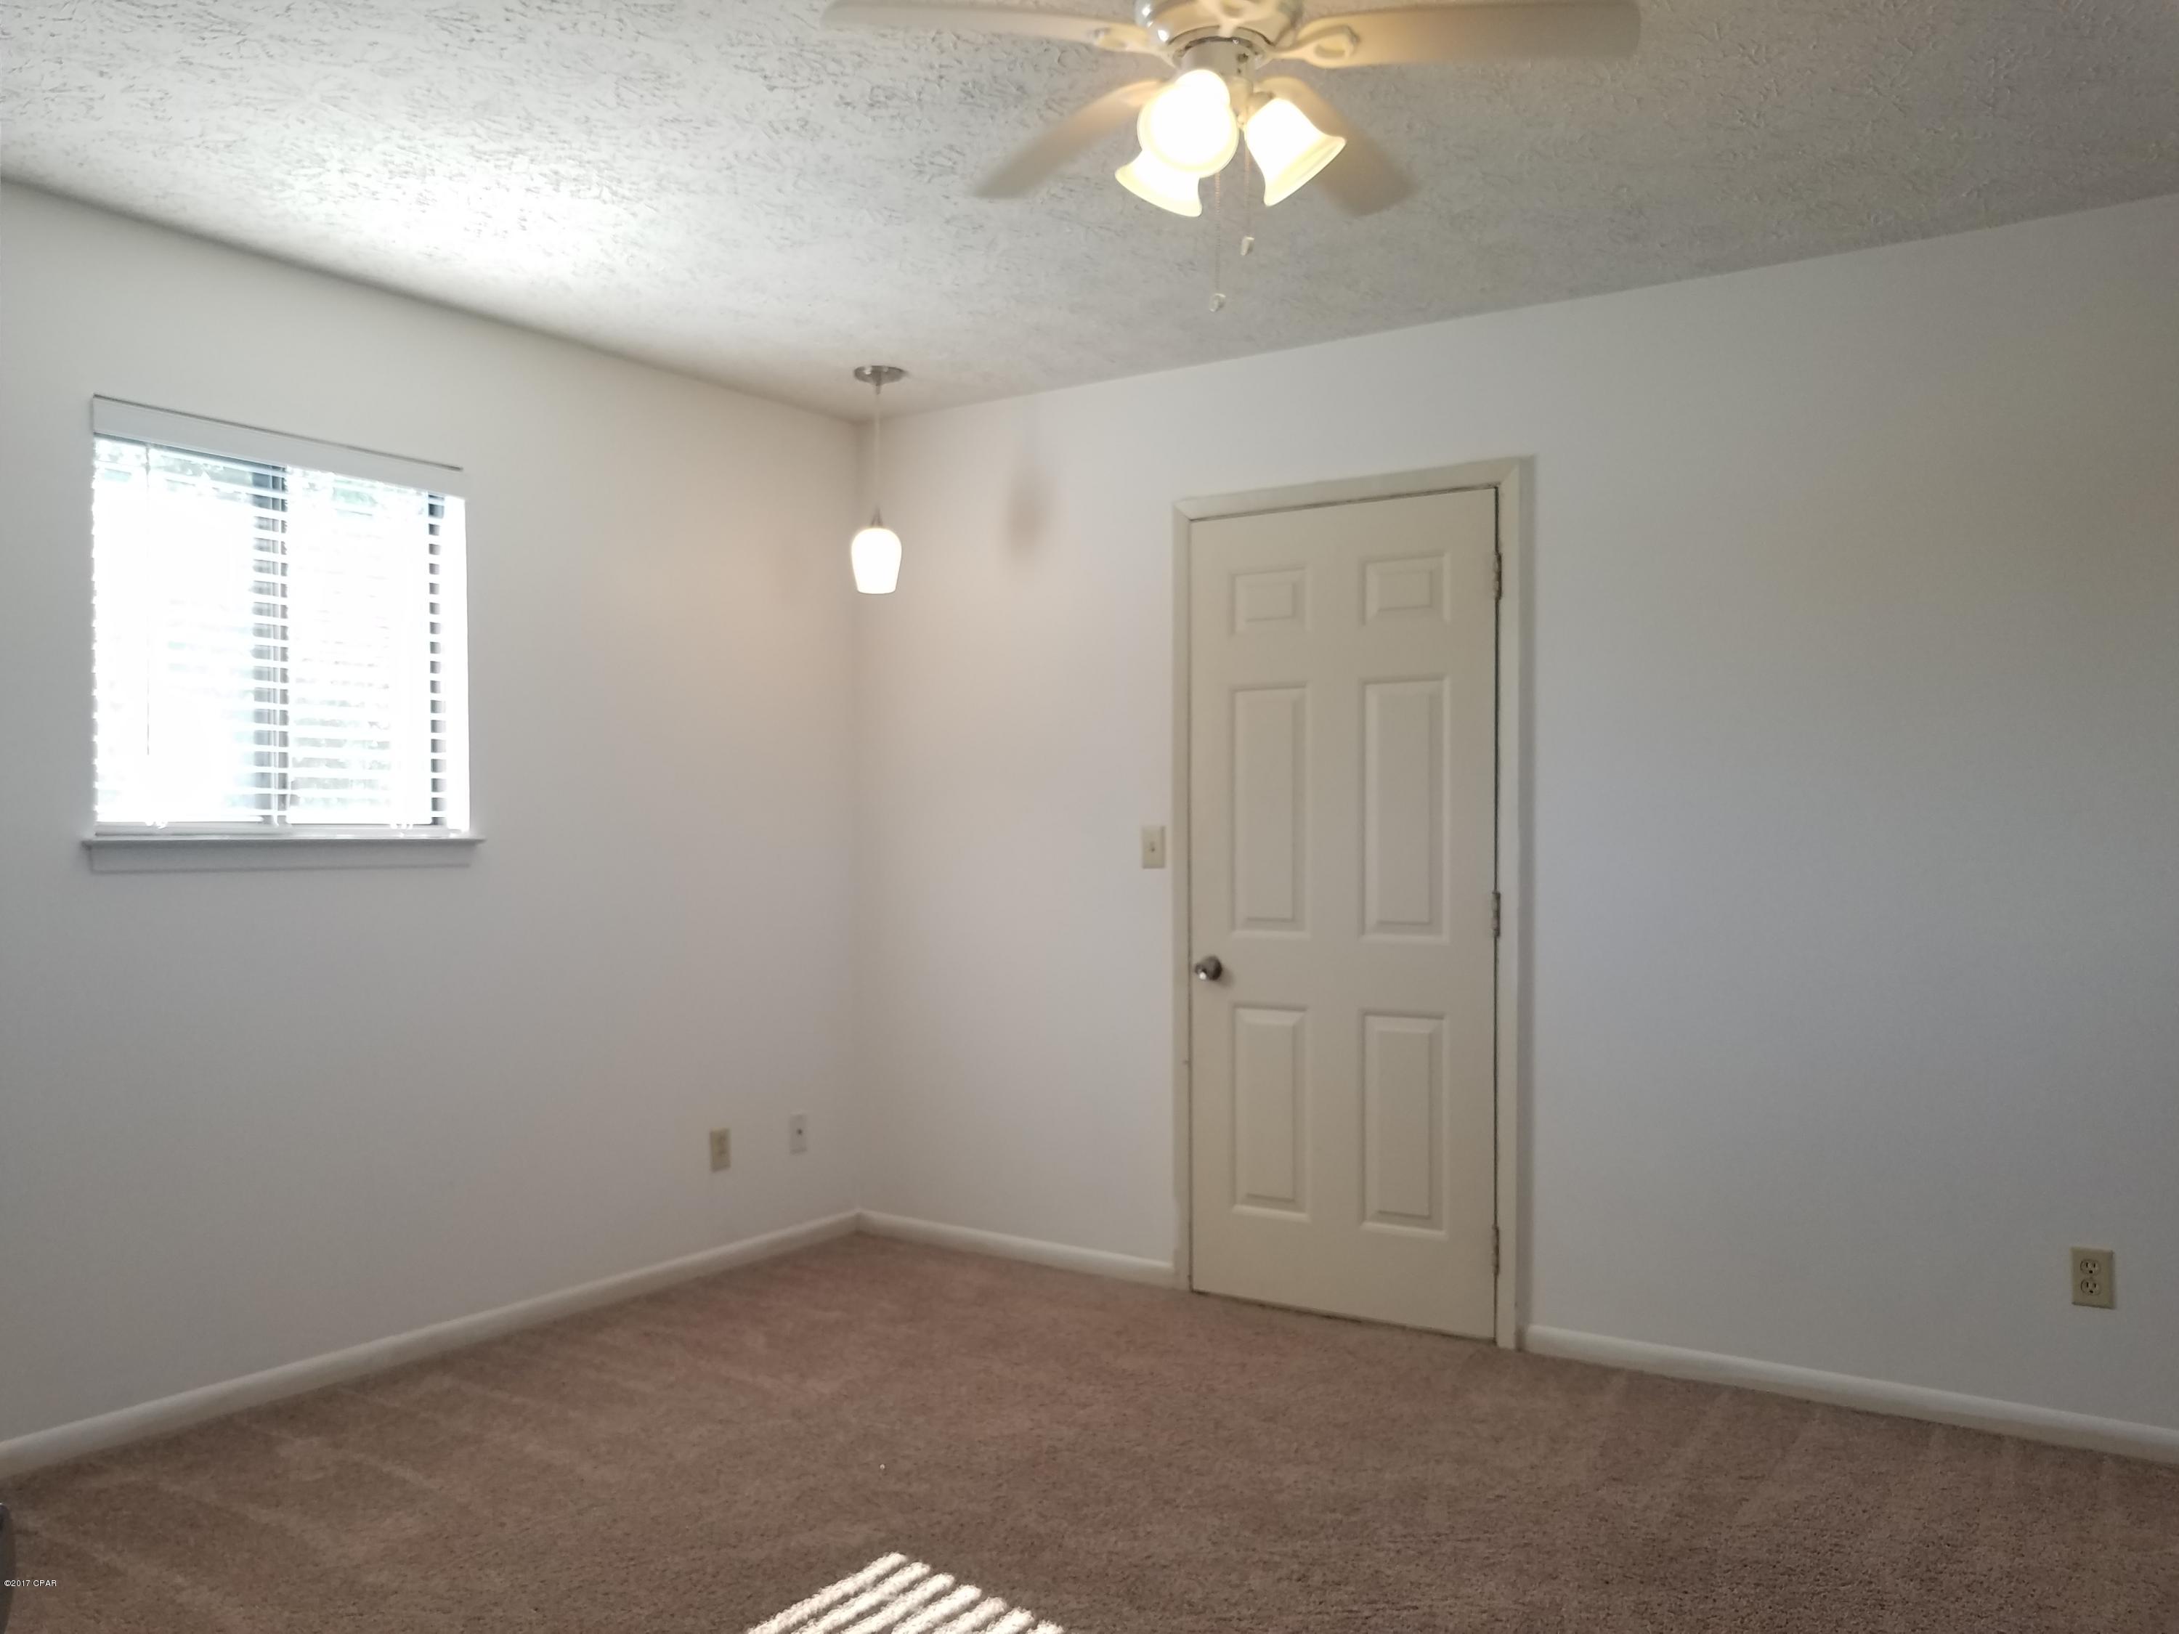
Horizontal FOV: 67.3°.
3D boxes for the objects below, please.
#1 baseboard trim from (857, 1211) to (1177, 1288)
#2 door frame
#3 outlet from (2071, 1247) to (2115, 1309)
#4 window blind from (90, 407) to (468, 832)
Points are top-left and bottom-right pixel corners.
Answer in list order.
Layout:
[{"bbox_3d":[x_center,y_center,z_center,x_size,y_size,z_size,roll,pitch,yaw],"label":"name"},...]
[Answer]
[{"bbox_3d":[-0.246,1.230,4.685,1.130,0.065,0.015,-1,-1,34],"label":"baseboard trim"},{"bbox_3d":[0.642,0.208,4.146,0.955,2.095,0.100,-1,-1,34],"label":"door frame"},{"bbox_3d":[1.961,0.902,3.195,0.071,0.115,0.010,-1,-1,34],"label":"outlet"},{"bbox_3d":[-1.726,-0.392,3.566,0.060,0.860,0.825,-1,-1,34],"label":"window blind"}]

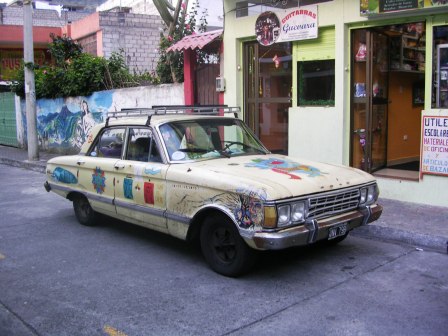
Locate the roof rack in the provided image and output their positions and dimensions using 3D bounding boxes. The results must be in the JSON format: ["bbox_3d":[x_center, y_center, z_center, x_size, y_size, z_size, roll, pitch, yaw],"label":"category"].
[{"bbox_3d":[-0.653,-0.669,6.340,1.300,0.250,1.280,-7,10,-42],"label":"roof rack"}]

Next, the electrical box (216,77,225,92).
[{"bbox_3d":[-0.060,-1.677,9.900,0.115,0.300,0.155,-7,10,-43],"label":"electrical box"}]

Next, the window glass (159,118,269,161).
[{"bbox_3d":[-0.088,-0.335,5.768,1.480,0.420,0.440,-7,10,-42],"label":"window glass"}]

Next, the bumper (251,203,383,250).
[{"bbox_3d":[0.991,0.510,4.705,1.740,0.220,0.340,-7,10,-42],"label":"bumper"}]

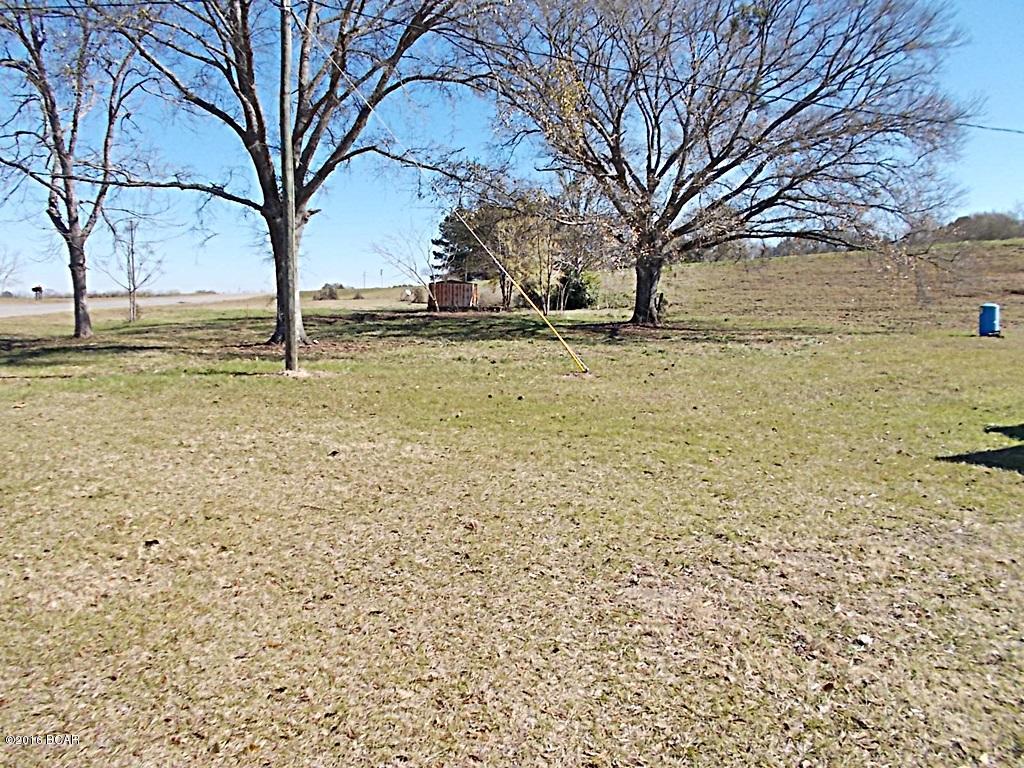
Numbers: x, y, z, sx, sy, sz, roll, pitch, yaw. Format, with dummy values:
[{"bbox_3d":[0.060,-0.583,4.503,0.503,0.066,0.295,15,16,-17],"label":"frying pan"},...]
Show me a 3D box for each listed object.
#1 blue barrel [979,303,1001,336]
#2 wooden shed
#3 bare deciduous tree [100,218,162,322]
[{"bbox_3d":[15.475,-2.072,24.900,0.580,0.970,0.580,4,8,32],"label":"blue barrel"},{"bbox_3d":[-4.608,-7.001,61.000,3.450,2.340,3.300,1,7,2],"label":"wooden shed"},{"bbox_3d":[-21.711,-6.410,44.000,3.200,5.700,3.200,0,7,0],"label":"bare deciduous tree"}]

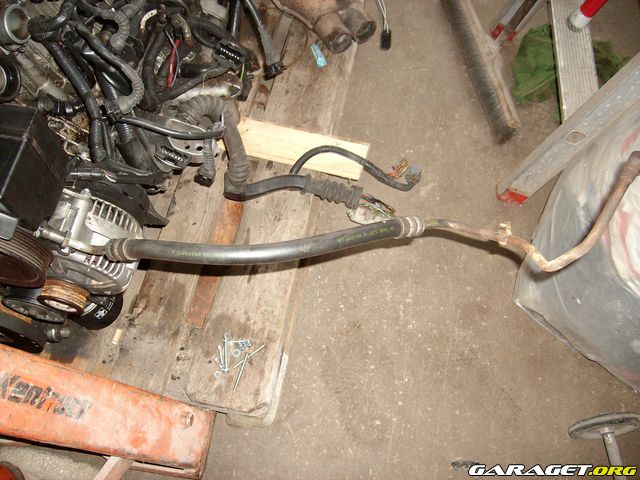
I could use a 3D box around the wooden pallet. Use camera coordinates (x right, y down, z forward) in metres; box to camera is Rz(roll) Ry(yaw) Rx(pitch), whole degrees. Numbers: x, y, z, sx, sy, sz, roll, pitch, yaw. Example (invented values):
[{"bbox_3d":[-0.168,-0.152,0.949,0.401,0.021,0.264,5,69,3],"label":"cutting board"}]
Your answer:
[{"bbox_3d":[-0.376,-0.248,1.501,0.800,0.144,1.200,9,63,7],"label":"wooden pallet"}]

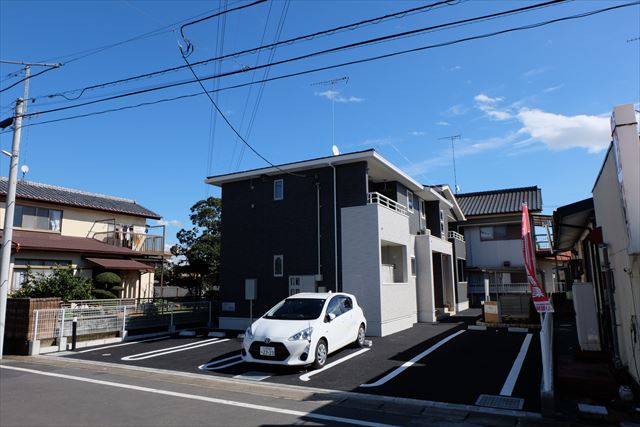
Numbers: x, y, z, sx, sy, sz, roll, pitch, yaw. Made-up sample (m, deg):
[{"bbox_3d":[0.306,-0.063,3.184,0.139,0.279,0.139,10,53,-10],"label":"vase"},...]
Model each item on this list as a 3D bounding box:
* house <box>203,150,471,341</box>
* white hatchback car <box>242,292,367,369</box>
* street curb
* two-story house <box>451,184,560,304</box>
[{"bbox_3d":[2.101,1.788,20.265,7.100,6.100,14.200,-6,-10,28],"label":"house"},{"bbox_3d":[-0.236,2.678,10.228,1.695,1.455,3.995,-5,-8,24],"label":"white hatchback car"},{"bbox_3d":[-2.665,3.285,8.649,12.700,0.110,0.260,-6,-10,28],"label":"street curb"},{"bbox_3d":[12.151,2.321,29.998,7.800,7.700,8.000,-6,-10,28],"label":"two-story house"}]

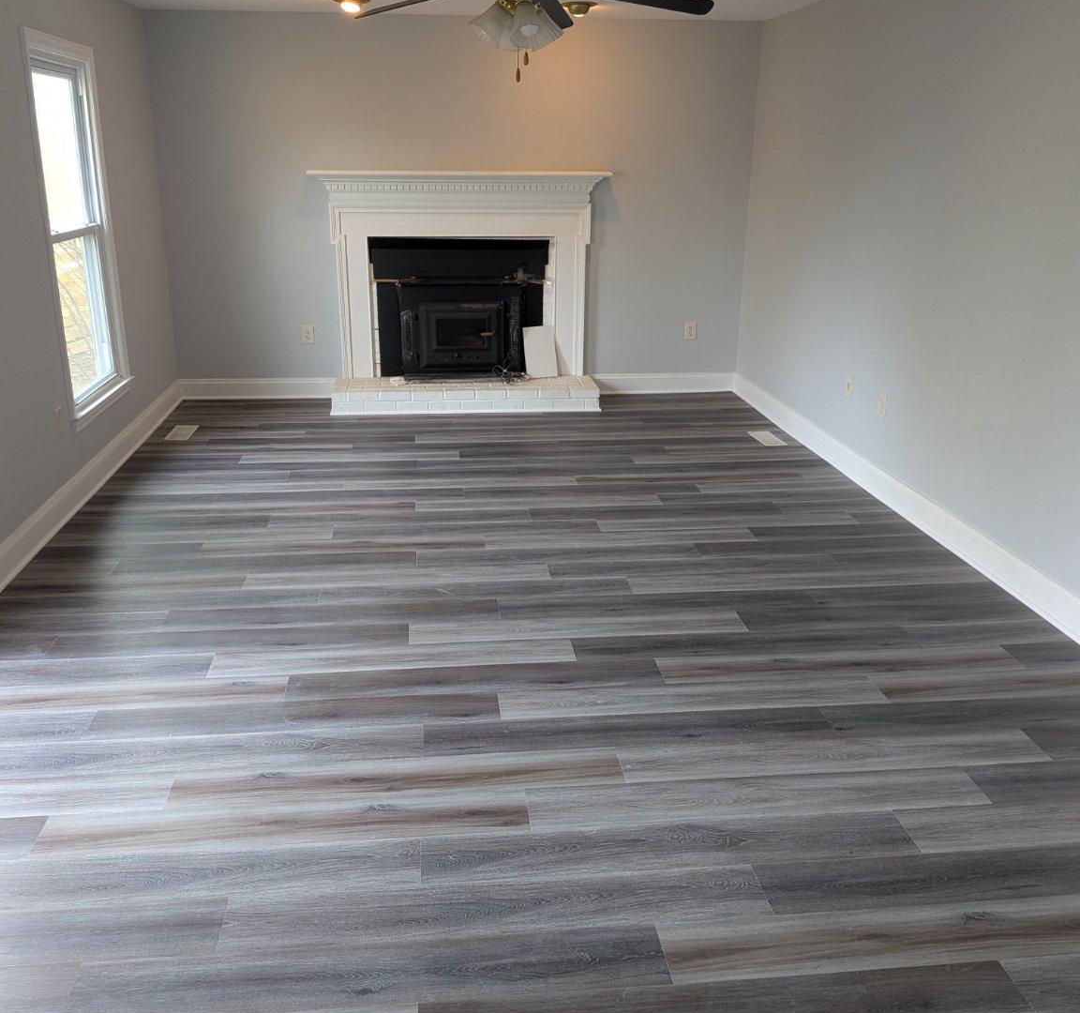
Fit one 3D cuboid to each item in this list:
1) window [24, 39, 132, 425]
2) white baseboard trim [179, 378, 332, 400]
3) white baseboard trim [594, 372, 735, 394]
[{"bbox_3d":[-2.253,-1.358,4.897,0.110,1.708,1.002,-2,19,-7],"label":"window"},{"bbox_3d":[-1.915,-0.798,6.791,1.032,0.141,0.020,-2,19,-7],"label":"white baseboard trim"},{"bbox_3d":[0.883,-0.878,7.114,1.053,0.136,0.020,-2,19,-7],"label":"white baseboard trim"}]

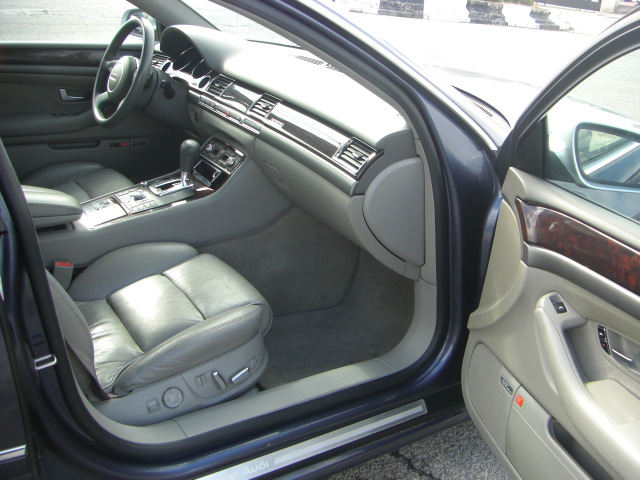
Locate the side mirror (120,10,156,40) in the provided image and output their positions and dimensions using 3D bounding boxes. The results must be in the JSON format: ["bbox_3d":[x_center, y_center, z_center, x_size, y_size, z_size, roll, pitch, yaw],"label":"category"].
[{"bbox_3d":[-0.722,-0.864,2.824,0.110,0.130,0.195,-9,29,-36],"label":"side mirror"}]

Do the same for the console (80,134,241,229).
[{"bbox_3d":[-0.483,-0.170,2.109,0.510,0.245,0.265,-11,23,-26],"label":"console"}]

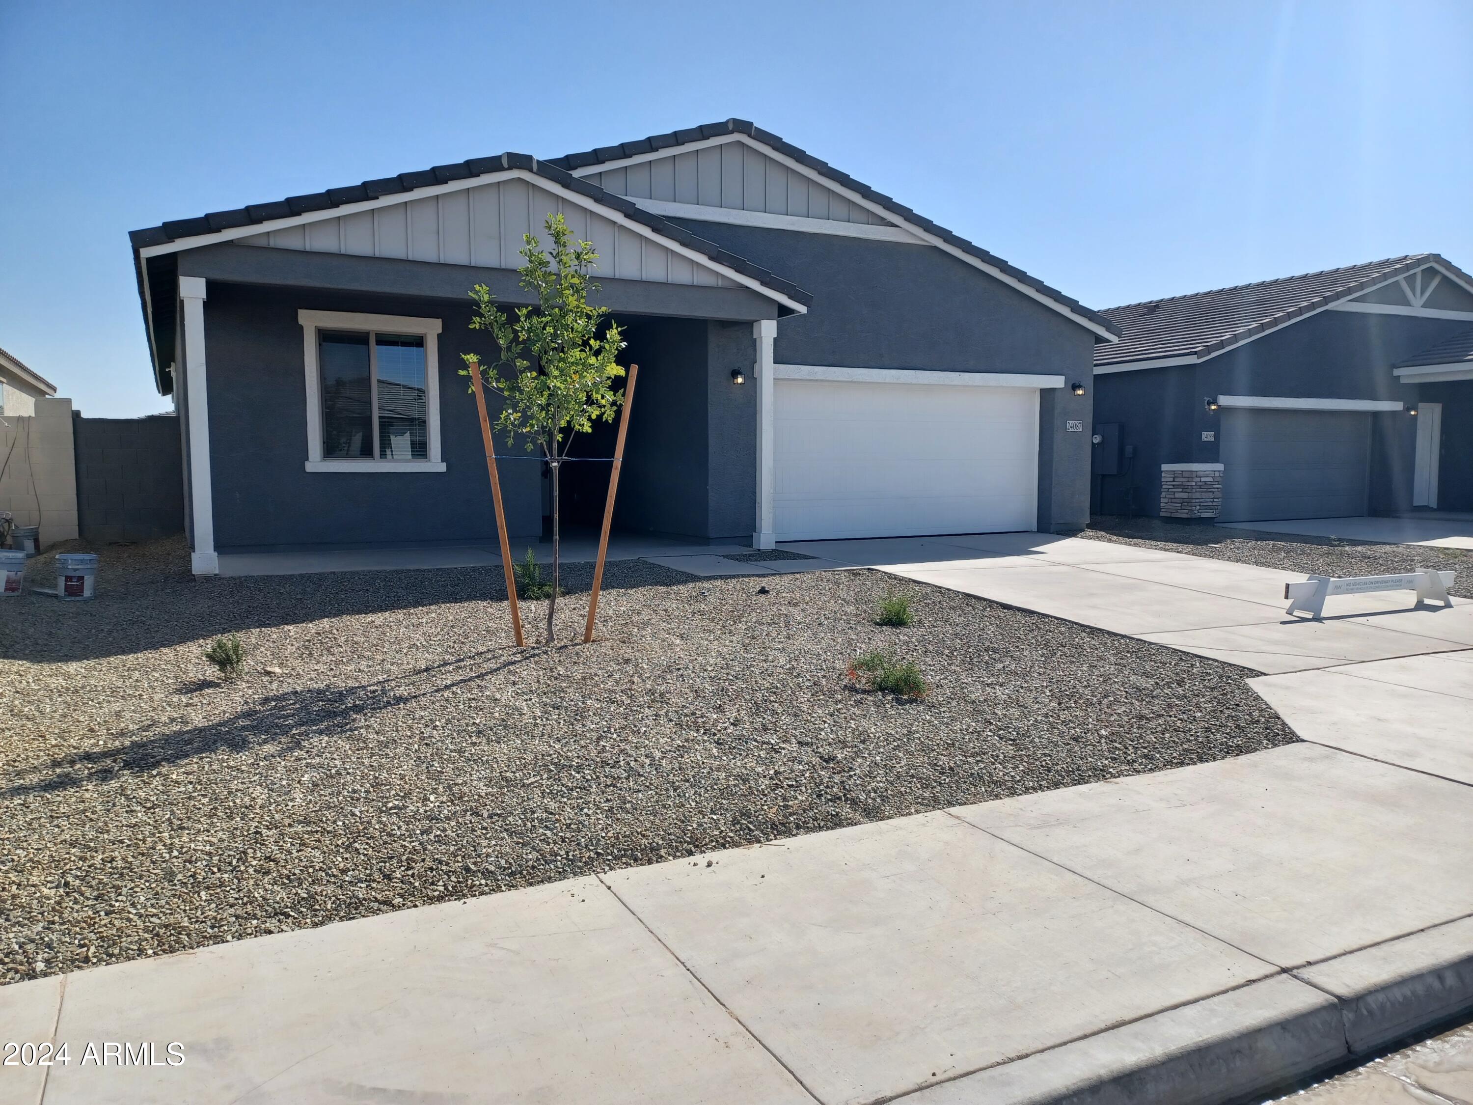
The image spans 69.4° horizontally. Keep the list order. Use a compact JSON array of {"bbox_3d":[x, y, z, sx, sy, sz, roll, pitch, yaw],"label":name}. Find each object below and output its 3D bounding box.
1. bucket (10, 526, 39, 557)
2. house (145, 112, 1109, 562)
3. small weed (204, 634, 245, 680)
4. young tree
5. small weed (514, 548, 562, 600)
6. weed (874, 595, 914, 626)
[{"bbox_3d":[-8.825,-0.149,13.184,0.300,0.370,0.300,0,5,0],"label":"bucket"},{"bbox_3d":[-4.500,-3.369,21.680,12.970,5.190,21.100,-3,6,-28],"label":"house"},{"bbox_3d":[-3.087,0.623,6.408,0.235,0.270,0.220,0,5,0],"label":"small weed"},{"bbox_3d":[-1.363,-0.852,7.472,1.150,2.990,1.100,0,5,0],"label":"young tree"},{"bbox_3d":[-1.753,0.167,9.372,0.420,0.430,0.380,0,5,0],"label":"small weed"},{"bbox_3d":[1.270,0.443,8.589,0.310,0.250,0.290,0,5,0],"label":"weed"}]

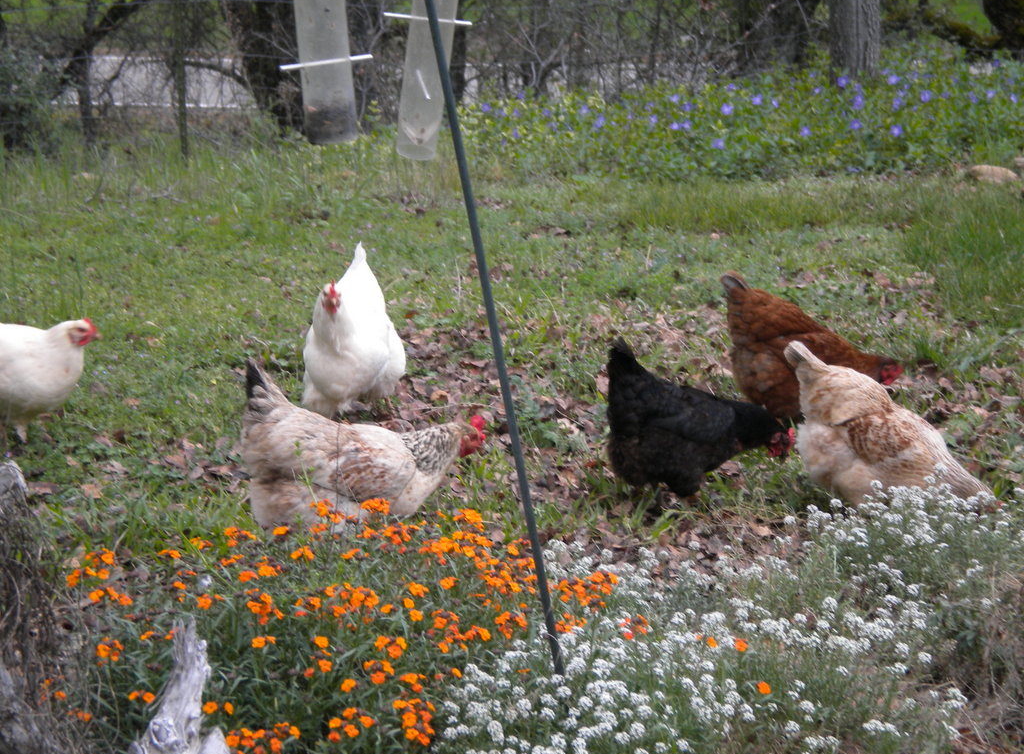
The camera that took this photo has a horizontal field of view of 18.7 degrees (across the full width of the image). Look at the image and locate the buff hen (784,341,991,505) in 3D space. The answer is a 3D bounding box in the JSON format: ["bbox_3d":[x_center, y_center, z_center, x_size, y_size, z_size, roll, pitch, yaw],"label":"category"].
[{"bbox_3d":[0.746,0.105,6.030,0.425,0.350,0.200,-2,12,-11],"label":"buff hen"}]

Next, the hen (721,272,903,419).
[{"bbox_3d":[0.662,-0.063,6.828,0.460,0.360,0.200,-8,14,-34],"label":"hen"}]

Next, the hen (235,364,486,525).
[{"bbox_3d":[-0.285,0.138,5.894,0.455,0.340,0.200,-1,12,-4],"label":"hen"}]

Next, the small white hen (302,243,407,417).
[{"bbox_3d":[-0.352,-0.077,6.899,0.210,0.360,0.400,2,12,11],"label":"small white hen"}]

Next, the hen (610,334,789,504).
[{"bbox_3d":[0.378,0.077,6.192,0.405,0.340,0.200,-5,13,-24],"label":"hen"}]

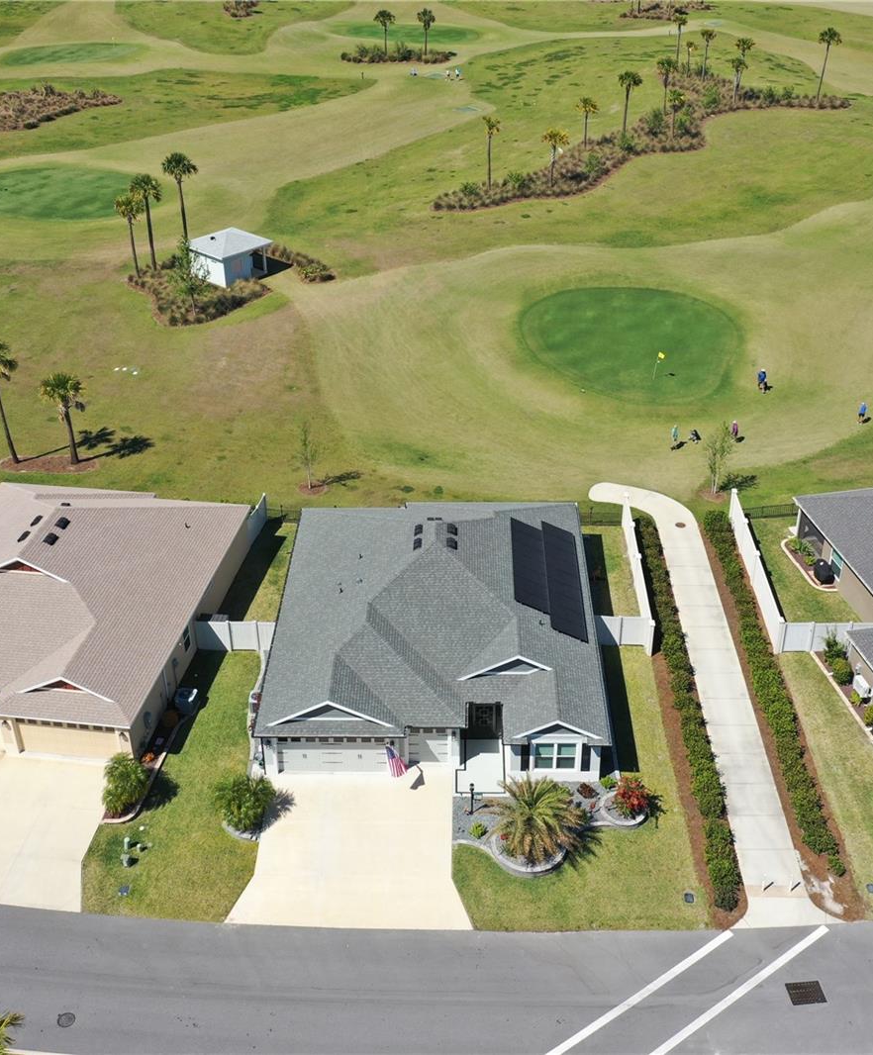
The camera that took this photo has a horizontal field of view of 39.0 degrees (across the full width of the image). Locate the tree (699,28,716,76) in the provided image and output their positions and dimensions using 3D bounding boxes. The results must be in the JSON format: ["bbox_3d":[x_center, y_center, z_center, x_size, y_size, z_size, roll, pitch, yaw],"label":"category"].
[{"bbox_3d":[38.874,-68.444,177.822,2.300,6.874,2.300,-1,31,0],"label":"tree"}]

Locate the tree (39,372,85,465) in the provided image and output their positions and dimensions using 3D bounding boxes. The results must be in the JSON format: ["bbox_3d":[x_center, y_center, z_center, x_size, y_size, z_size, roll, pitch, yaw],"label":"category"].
[{"bbox_3d":[-23.563,-6.950,78.699,3.100,6.472,3.100,-1,31,0],"label":"tree"}]

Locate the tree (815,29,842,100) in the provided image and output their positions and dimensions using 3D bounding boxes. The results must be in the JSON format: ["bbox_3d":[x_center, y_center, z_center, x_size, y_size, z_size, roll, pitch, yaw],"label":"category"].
[{"bbox_3d":[46.976,-55.978,149.140,2.900,8.670,2.900,-1,33,0],"label":"tree"}]

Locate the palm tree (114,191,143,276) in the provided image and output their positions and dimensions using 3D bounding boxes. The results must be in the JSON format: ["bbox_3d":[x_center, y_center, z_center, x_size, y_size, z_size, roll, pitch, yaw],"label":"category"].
[{"bbox_3d":[-26.697,-25.636,108.355,2.600,7.658,2.600,-1,31,0],"label":"palm tree"}]

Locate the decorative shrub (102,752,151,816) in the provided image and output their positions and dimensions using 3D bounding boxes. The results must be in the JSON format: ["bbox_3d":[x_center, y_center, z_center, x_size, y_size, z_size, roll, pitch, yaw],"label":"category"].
[{"bbox_3d":[-13.297,11.090,52.902,2.300,2.250,2.300,-1,31,0],"label":"decorative shrub"}]

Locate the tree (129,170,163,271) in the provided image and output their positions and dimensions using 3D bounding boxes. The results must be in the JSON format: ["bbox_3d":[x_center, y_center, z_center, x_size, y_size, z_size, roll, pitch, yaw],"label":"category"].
[{"bbox_3d":[-24.292,-25.600,103.782,2.800,8.330,2.800,-1,33,0],"label":"tree"}]

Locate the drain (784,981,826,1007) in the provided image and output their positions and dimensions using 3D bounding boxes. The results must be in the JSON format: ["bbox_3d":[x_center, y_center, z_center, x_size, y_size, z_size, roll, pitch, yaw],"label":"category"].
[{"bbox_3d":[13.451,16.948,44.771,1.230,0.060,0.940,-3,31,-3],"label":"drain"}]

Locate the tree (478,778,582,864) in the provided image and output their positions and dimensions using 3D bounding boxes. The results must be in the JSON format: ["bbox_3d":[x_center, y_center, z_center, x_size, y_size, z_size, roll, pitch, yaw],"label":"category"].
[{"bbox_3d":[3.834,11.877,49.577,4.100,3.000,4.000,-1,33,0],"label":"tree"}]

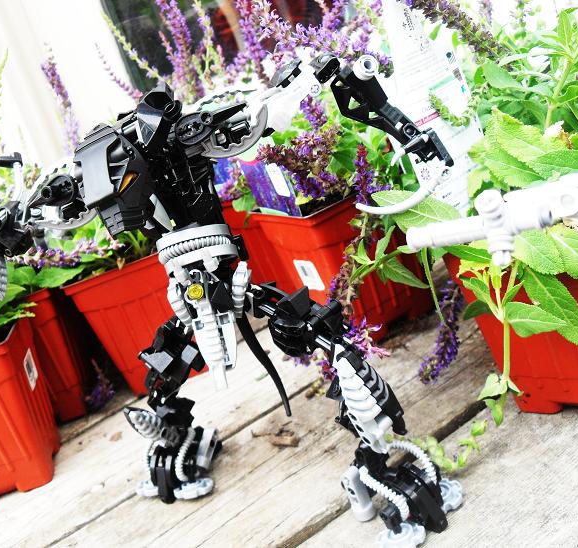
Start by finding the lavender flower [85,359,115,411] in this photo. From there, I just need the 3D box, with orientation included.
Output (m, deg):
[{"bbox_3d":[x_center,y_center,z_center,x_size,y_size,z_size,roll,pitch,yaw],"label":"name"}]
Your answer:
[{"bbox_3d":[-0.175,0.103,0.685,0.026,0.047,0.026,-19,18,0],"label":"lavender flower"}]

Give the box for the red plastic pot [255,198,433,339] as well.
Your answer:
[{"bbox_3d":[0.056,-0.013,0.647,0.106,0.124,0.106,-27,19,-21],"label":"red plastic pot"}]

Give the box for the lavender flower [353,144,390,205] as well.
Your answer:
[{"bbox_3d":[0.065,-0.079,0.589,0.030,0.049,0.028,-5,18,-5],"label":"lavender flower"}]

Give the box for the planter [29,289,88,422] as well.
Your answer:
[{"bbox_3d":[-0.255,0.080,0.697,0.106,0.124,0.106,-24,18,-15],"label":"planter"}]

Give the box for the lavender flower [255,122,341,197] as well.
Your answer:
[{"bbox_3d":[0.009,-0.092,0.599,0.073,0.056,0.055,-19,18,0],"label":"lavender flower"}]

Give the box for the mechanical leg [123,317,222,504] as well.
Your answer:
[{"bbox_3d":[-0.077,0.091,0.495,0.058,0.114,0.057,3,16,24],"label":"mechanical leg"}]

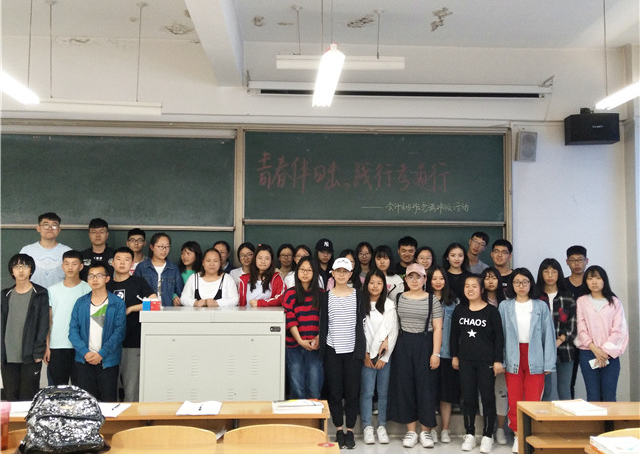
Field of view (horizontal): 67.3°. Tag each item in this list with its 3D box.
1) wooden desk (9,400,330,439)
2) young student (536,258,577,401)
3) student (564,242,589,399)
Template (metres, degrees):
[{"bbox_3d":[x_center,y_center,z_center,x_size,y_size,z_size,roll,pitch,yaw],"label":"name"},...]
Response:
[{"bbox_3d":[-1.043,1.557,3.131,2.200,0.755,0.360,0,-2,-2],"label":"wooden desk"},{"bbox_3d":[2.321,1.165,4.746,0.460,1.704,0.300,0,-3,12],"label":"young student"},{"bbox_3d":[2.640,1.008,4.913,0.460,1.627,0.280,0,-2,14],"label":"student"}]

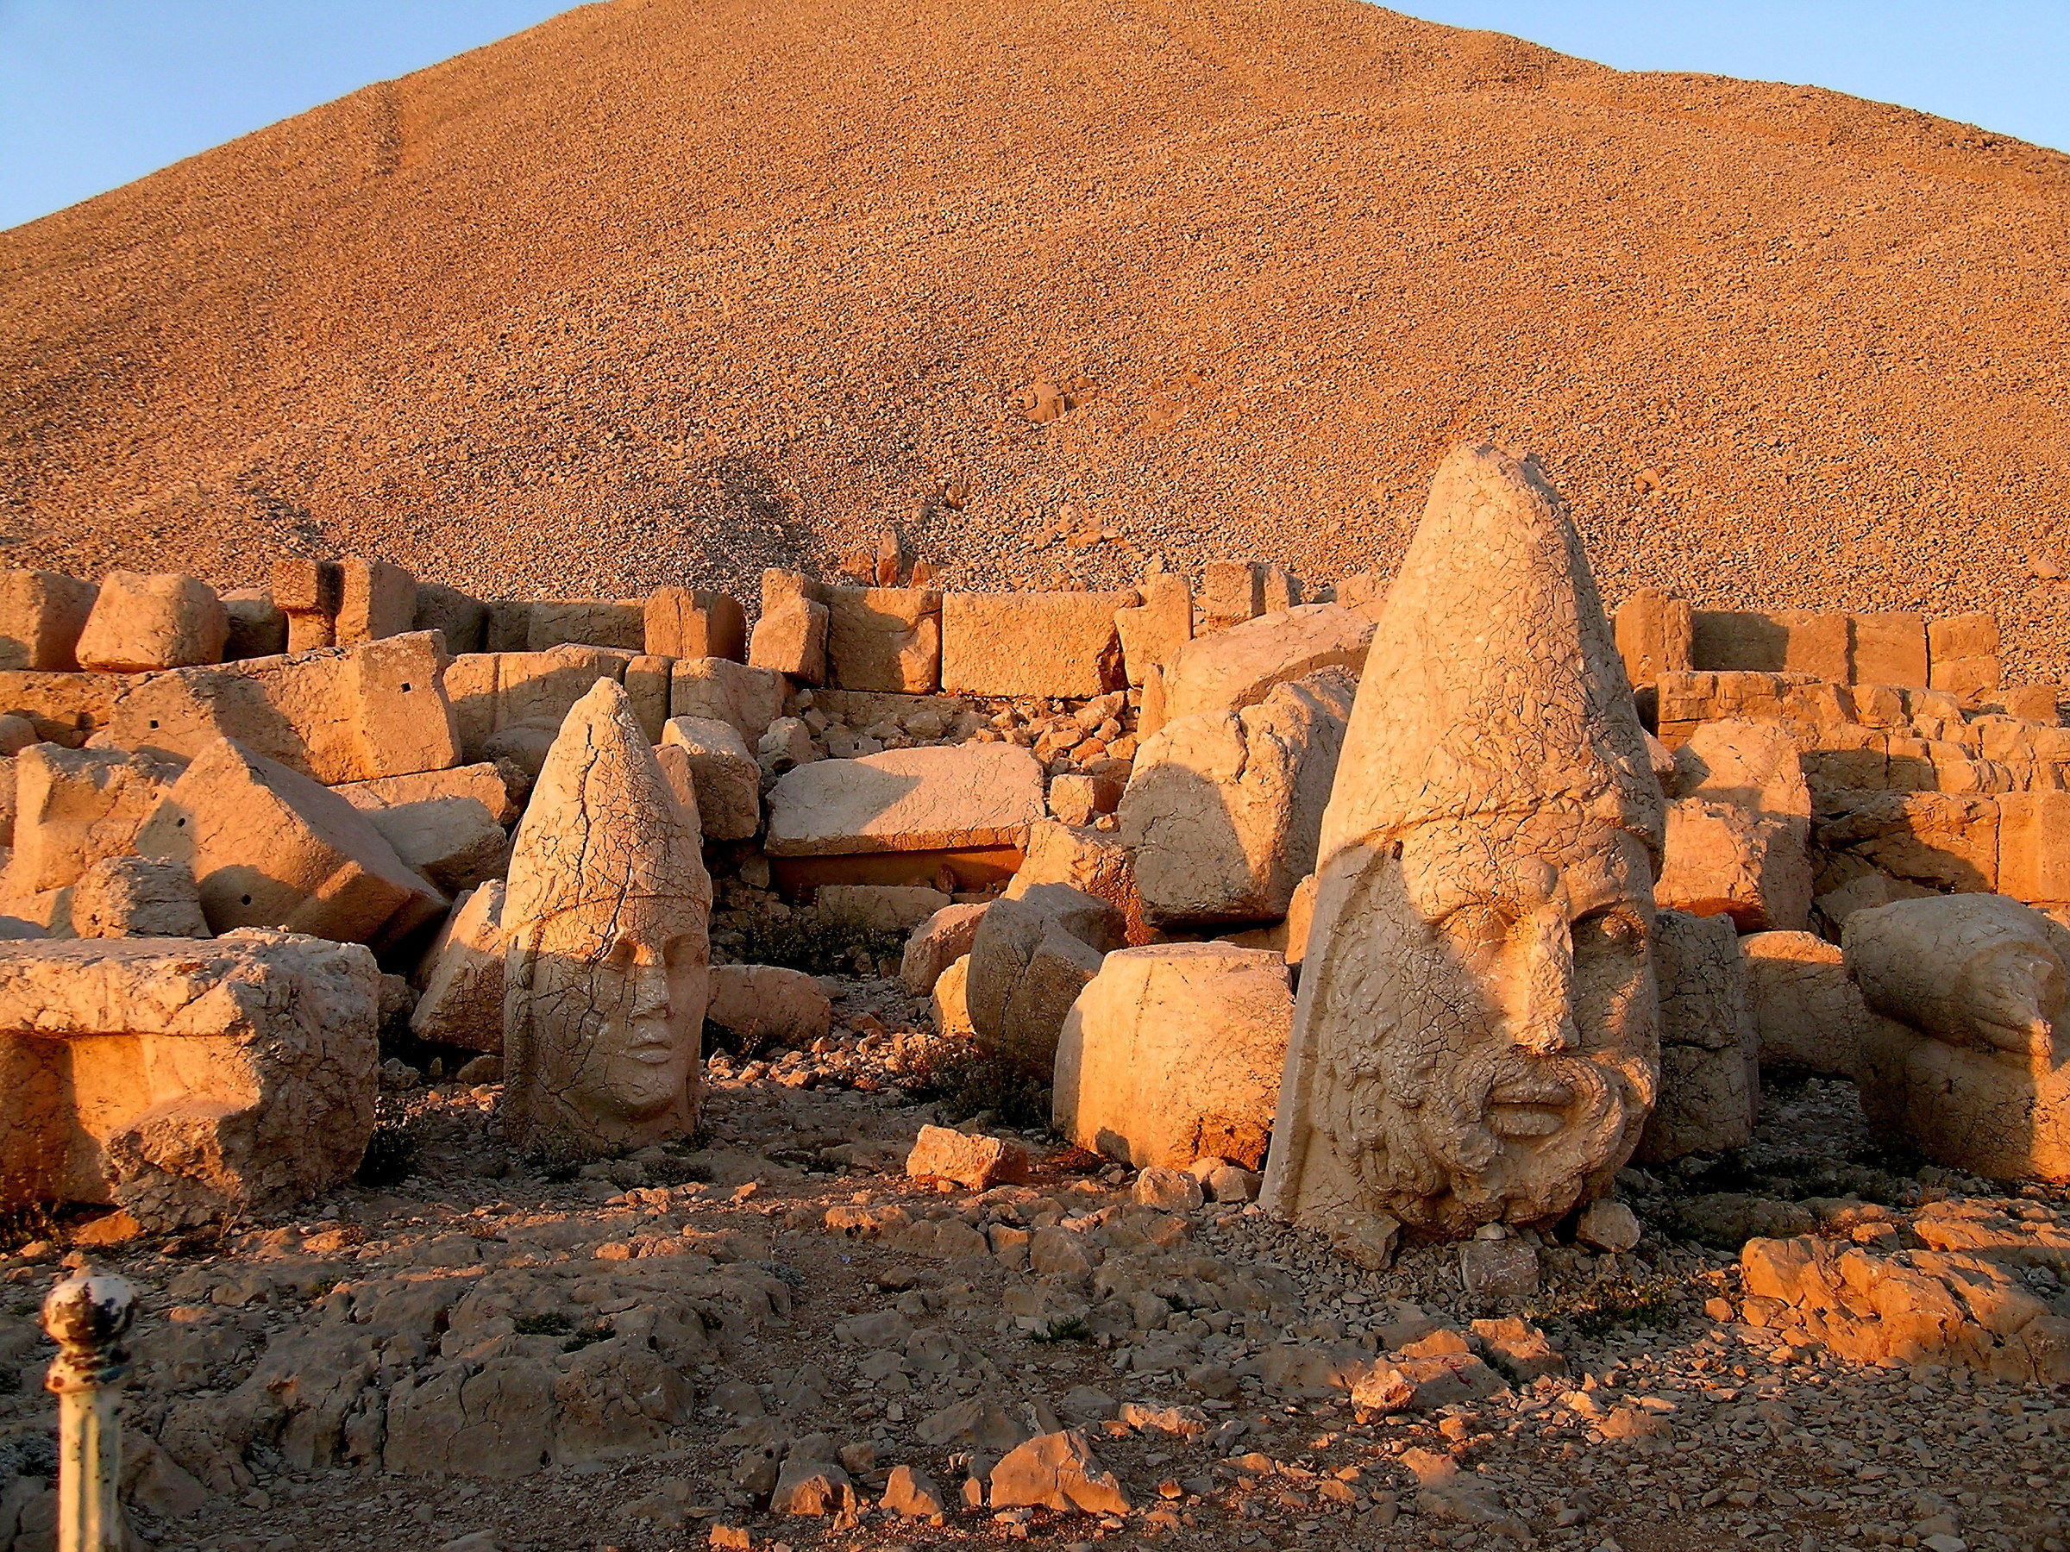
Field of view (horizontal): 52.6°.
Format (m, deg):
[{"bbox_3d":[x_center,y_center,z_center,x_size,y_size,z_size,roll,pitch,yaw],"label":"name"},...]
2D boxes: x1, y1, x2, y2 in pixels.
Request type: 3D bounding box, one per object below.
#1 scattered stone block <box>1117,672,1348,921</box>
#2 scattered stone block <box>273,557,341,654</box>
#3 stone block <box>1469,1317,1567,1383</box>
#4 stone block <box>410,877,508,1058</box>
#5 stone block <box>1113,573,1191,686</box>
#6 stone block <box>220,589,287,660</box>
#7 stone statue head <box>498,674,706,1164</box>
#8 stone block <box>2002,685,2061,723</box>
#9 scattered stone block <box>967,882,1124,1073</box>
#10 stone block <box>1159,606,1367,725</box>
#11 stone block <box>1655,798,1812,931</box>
[{"bbox_3d":[1.182,0.134,12.000,1.050,1.300,1.050,0,-1,27],"label":"scattered stone block"},{"bbox_3d":[-5.545,-1.317,16.000,0.420,0.720,0.500,0,-1,14],"label":"scattered stone block"},{"bbox_3d":[1.349,1.603,5.850,0.250,0.150,0.180,0,-2,10],"label":"stone block"},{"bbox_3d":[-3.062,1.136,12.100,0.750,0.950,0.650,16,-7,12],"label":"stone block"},{"bbox_3d":[0.835,-1.042,14.900,0.540,0.800,0.450,0,-1,0],"label":"stone block"},{"bbox_3d":[-5.477,-1.044,14.600,0.500,0.500,0.480,0,-1,0],"label":"stone block"},{"bbox_3d":[-1.985,0.667,9.750,0.800,2.200,0.840,1,-1,-38],"label":"stone statue head"},{"bbox_3d":[7.086,-0.512,14.900,0.410,0.270,0.340,0,-1,0],"label":"stone block"},{"bbox_3d":[0.109,1.060,11.200,0.850,0.930,0.800,0,-2,10],"label":"scattered stone block"},{"bbox_3d":[1.735,-0.797,16.000,1.600,0.950,0.850,-12,-3,5],"label":"stone block"},{"bbox_3d":[4.106,0.517,12.300,0.760,0.720,0.660,-1,-2,38],"label":"stone block"}]

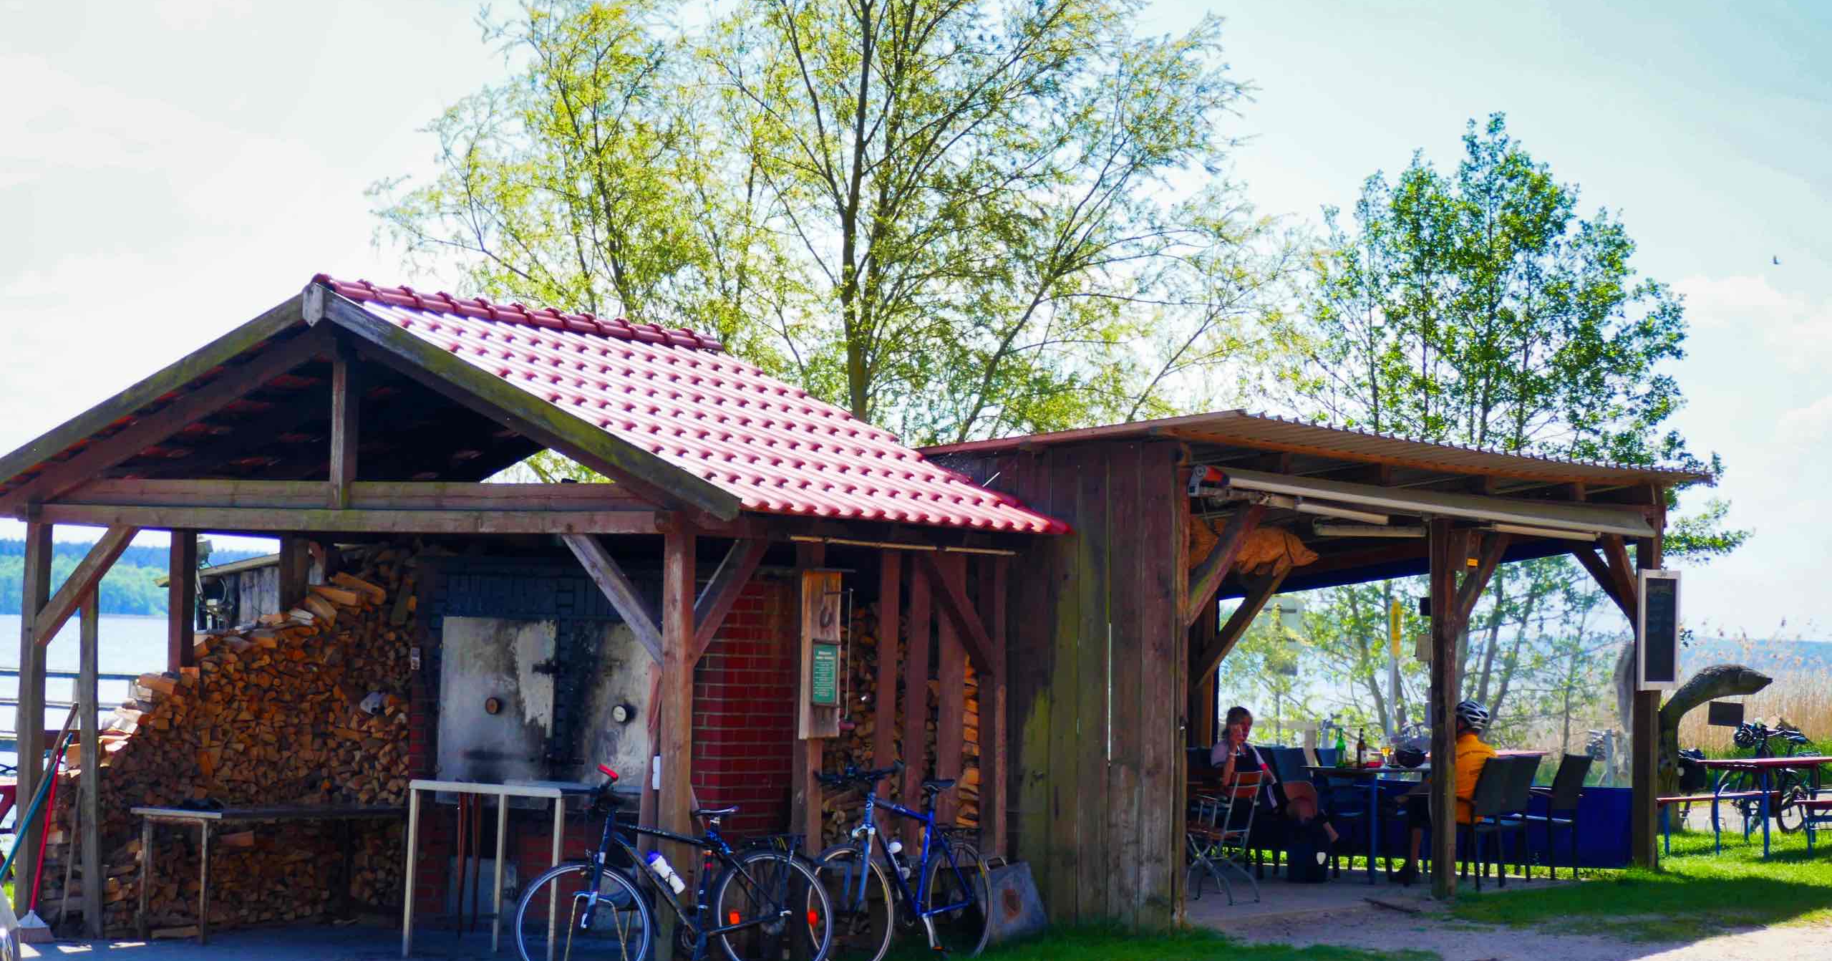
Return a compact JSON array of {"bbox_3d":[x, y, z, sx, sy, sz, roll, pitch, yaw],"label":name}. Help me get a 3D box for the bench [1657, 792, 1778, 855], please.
[{"bbox_3d":[6.487,2.832,27.208,0.280,0.490,2.350,-1,-3,37],"label":"bench"}]

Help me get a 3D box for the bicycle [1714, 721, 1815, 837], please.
[{"bbox_3d":[7.790,2.737,30.267,1.750,1.070,0.600,4,-4,-44],"label":"bicycle"}]

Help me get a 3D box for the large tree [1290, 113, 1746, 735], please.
[{"bbox_3d":[6.559,-0.309,36.055,5.000,7.700,4.800,1,-3,0],"label":"large tree"}]

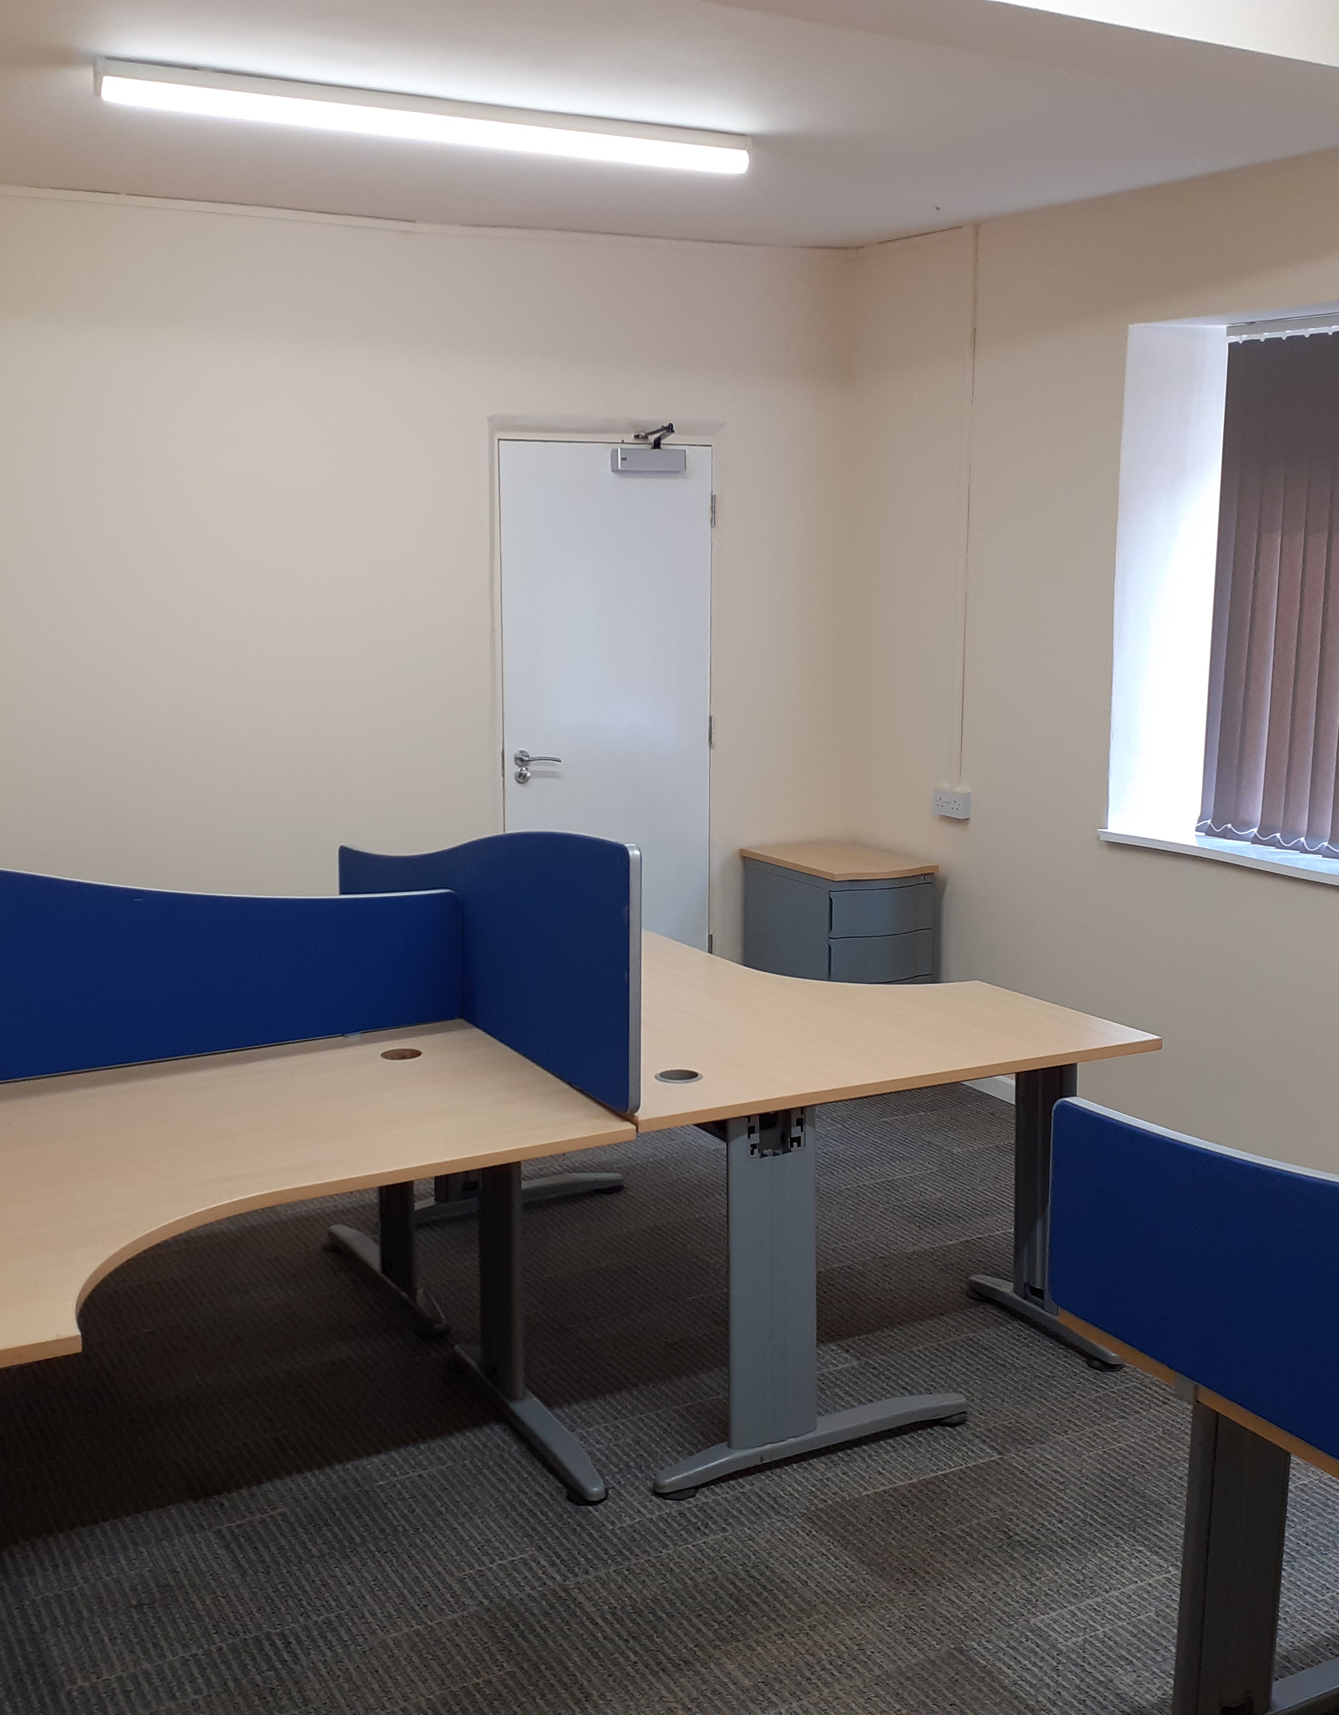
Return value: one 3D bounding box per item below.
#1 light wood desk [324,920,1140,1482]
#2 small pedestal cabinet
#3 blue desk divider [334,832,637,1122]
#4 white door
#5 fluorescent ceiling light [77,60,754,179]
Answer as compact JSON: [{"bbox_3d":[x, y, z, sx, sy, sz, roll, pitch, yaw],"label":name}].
[{"bbox_3d":[0.103,0.645,4.093,1.200,0.722,1.600,-5,11,-28],"label":"light wood desk"},{"bbox_3d":[0.561,0.357,5.769,0.405,0.722,0.600,-5,11,-28],"label":"small pedestal cabinet"},{"bbox_3d":[-0.442,0.093,3.725,0.030,0.475,1.600,-5,11,-28],"label":"blue desk divider"},{"bbox_3d":[-0.193,-0.332,5.880,0.765,2.000,0.045,-5,11,-28],"label":"white door"},{"bbox_3d":[-0.494,-1.649,3.992,1.525,0.080,0.075,-5,11,-28],"label":"fluorescent ceiling light"}]

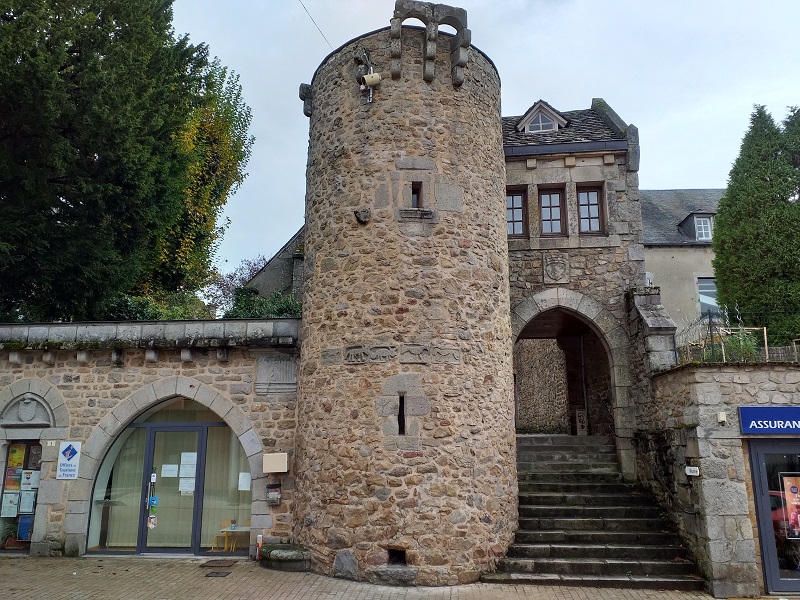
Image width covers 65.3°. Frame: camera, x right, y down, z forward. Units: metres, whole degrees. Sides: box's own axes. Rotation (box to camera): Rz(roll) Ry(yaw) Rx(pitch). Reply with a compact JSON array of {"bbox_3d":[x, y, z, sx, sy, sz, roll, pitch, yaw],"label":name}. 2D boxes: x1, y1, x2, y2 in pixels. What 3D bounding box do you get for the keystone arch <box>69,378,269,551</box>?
[{"bbox_3d":[-4.056,2.934,11.197,3.547,3.055,0.400,-2,-13,6],"label":"keystone arch"}]

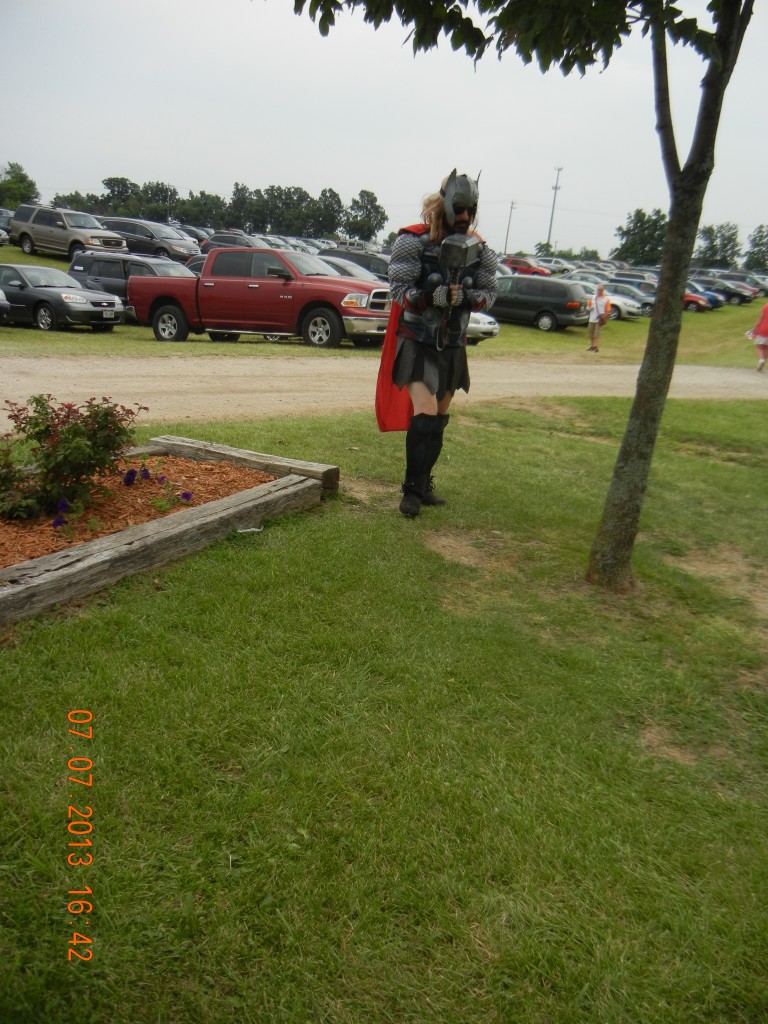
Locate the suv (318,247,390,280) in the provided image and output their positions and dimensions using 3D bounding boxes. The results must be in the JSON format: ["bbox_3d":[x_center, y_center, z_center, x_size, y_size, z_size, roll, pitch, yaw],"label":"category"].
[{"bbox_3d":[0.020,-7.570,29.000,4.700,1.720,1.870,13,19,24],"label":"suv"}]

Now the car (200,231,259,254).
[{"bbox_3d":[-6.650,-12.750,43.400,4.570,1.670,1.830,13,19,26],"label":"car"}]

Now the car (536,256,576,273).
[{"bbox_3d":[19.600,-27.900,101.000,4.600,1.730,1.820,13,19,25],"label":"car"}]

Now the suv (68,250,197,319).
[{"bbox_3d":[-5.980,-5.800,23.200,4.750,1.770,1.870,13,19,25],"label":"suv"}]

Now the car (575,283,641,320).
[{"bbox_3d":[8.500,-8.950,37.300,4.750,1.470,1.840,12,18,22],"label":"car"}]

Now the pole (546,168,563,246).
[{"bbox_3d":[44.045,-78.890,230.000,2.200,22.000,2.200,5,17,0],"label":"pole"}]

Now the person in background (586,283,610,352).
[{"bbox_3d":[5.520,-5.030,22.900,0.620,1.740,0.420,13,18,23],"label":"person in background"}]

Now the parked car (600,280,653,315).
[{"bbox_3d":[11.750,-10.550,43.900,4.750,1.460,1.800,13,19,24],"label":"parked car"}]

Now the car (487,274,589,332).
[{"bbox_3d":[4.680,-7.350,31.200,4.900,1.720,1.870,12,18,23],"label":"car"}]

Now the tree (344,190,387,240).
[{"bbox_3d":[-3.254,-54.659,165.000,7.800,10.800,8.200,4,17,-1],"label":"tree"}]

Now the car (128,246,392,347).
[{"bbox_3d":[-2.380,-4.260,17.850,5.800,1.910,2.020,8,14,26],"label":"car"}]

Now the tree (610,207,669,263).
[{"bbox_3d":[36.188,-38.875,125.000,7.400,7.400,7.000,5,17,0],"label":"tree"}]

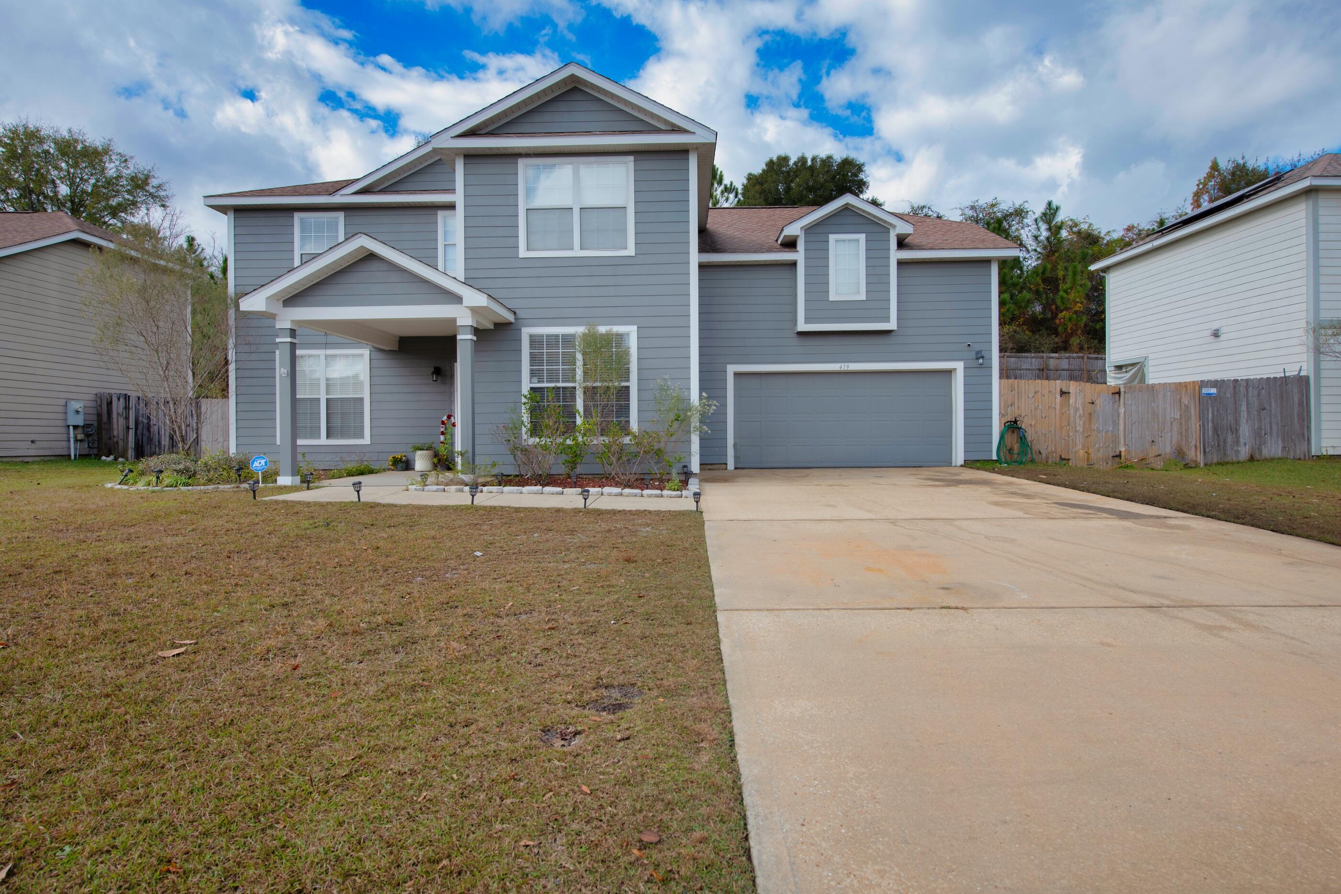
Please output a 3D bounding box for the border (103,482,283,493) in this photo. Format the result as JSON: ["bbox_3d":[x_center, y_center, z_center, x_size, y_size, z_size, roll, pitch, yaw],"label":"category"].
[{"bbox_3d":[-7.400,0.620,10.800,2.950,0.110,0.750,-1,1,1],"label":"border"}]

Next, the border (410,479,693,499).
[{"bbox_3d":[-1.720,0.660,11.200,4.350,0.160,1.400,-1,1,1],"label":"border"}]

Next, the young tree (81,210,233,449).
[{"bbox_3d":[-9.150,-1.800,12.600,2.800,4.600,2.700,-1,1,1],"label":"young tree"}]

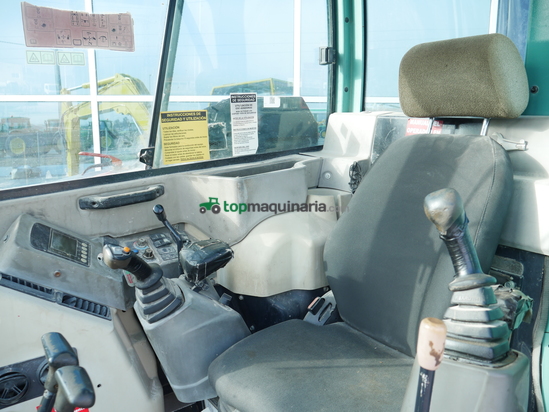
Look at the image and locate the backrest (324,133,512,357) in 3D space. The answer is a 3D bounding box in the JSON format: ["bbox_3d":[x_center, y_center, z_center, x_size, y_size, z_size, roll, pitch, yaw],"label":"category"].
[{"bbox_3d":[0.378,0.095,1.200,0.140,0.570,0.455,7,4,-44],"label":"backrest"}]

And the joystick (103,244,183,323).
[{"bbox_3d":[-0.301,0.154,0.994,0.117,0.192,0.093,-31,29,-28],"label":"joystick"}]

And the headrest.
[{"bbox_3d":[0.465,-0.321,1.120,0.130,0.186,0.297,-17,18,-36],"label":"headrest"}]

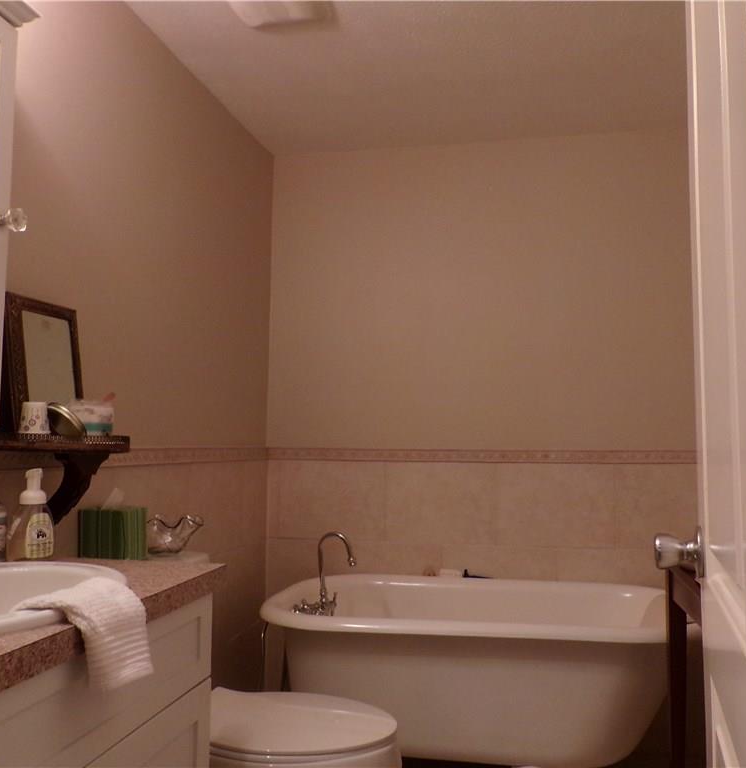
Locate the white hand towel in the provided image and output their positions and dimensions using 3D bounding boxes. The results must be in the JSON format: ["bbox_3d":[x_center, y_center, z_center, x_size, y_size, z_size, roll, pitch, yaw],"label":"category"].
[{"bbox_3d":[-0.363,0.310,0.975,0.145,0.134,0.180,0,-5,11],"label":"white hand towel"}]

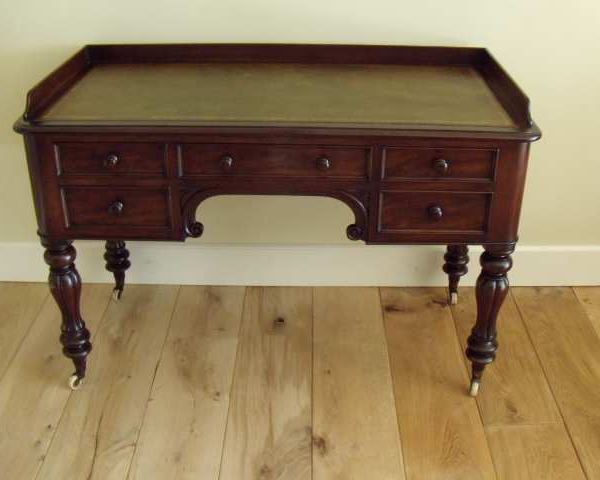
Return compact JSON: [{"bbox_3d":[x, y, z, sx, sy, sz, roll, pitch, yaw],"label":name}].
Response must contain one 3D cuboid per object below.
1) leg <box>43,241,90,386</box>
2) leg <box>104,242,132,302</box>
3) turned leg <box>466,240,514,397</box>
[{"bbox_3d":[-0.588,0.203,1.715,0.080,0.475,0.080,1,31,1],"label":"leg"},{"bbox_3d":[-0.579,-0.004,2.066,0.080,0.475,0.080,1,31,1],"label":"leg"},{"bbox_3d":[0.477,0.218,1.697,0.080,0.475,0.080,1,31,1],"label":"turned leg"}]

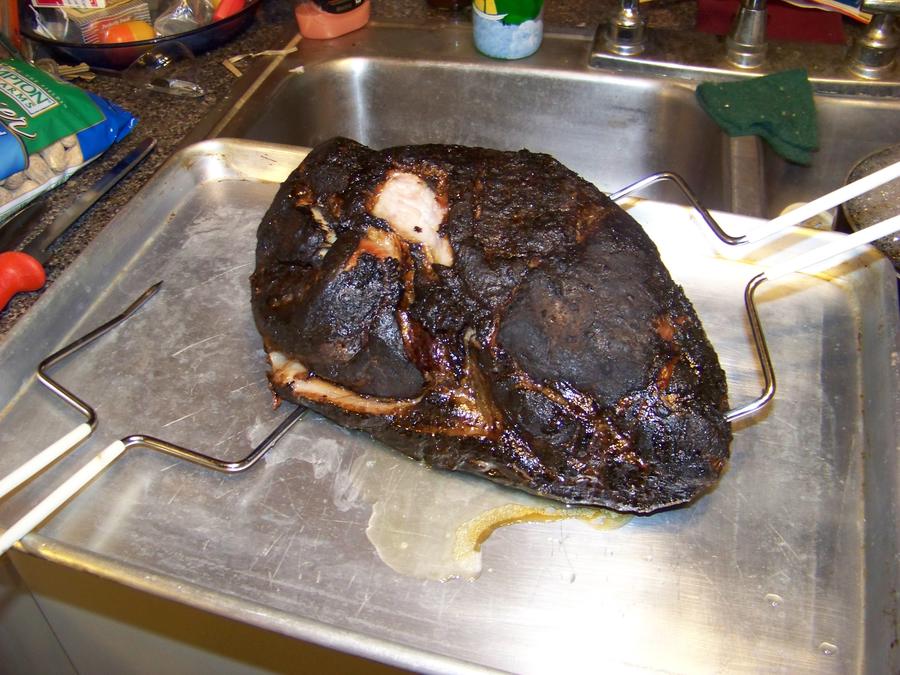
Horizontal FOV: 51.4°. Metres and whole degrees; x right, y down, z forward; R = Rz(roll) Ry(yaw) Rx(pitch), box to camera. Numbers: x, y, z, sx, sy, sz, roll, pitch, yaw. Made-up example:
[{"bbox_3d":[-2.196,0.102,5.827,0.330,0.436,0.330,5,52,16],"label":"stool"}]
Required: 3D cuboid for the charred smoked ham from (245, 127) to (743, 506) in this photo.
[{"bbox_3d":[0.020,-0.032,0.506,0.277,0.105,0.185,14,48,17],"label":"charred smoked ham"}]

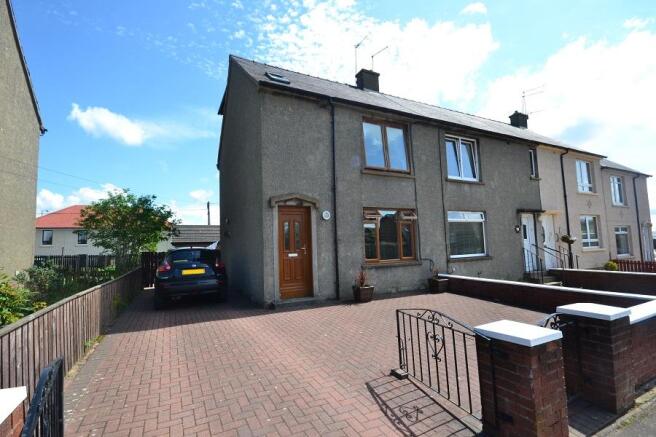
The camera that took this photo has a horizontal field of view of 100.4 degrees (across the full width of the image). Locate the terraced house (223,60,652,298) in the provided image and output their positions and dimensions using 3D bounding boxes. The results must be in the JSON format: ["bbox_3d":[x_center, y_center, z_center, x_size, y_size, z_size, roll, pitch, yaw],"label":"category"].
[{"bbox_3d":[7.780,-2.089,16.499,26.000,9.600,8.700,0,-3,-28],"label":"terraced house"}]

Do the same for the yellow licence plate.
[{"bbox_3d":[-3.465,1.384,7.056,0.520,0.110,0.015,0,-3,-28],"label":"yellow licence plate"}]

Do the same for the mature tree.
[{"bbox_3d":[-10.056,0.763,13.899,4.200,4.400,4.000,0,-3,-28],"label":"mature tree"}]

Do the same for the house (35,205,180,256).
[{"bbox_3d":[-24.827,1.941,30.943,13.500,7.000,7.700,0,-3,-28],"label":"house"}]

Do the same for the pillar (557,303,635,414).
[{"bbox_3d":[2.725,1.367,2.779,0.410,0.910,0.410,0,-3,-28],"label":"pillar"}]

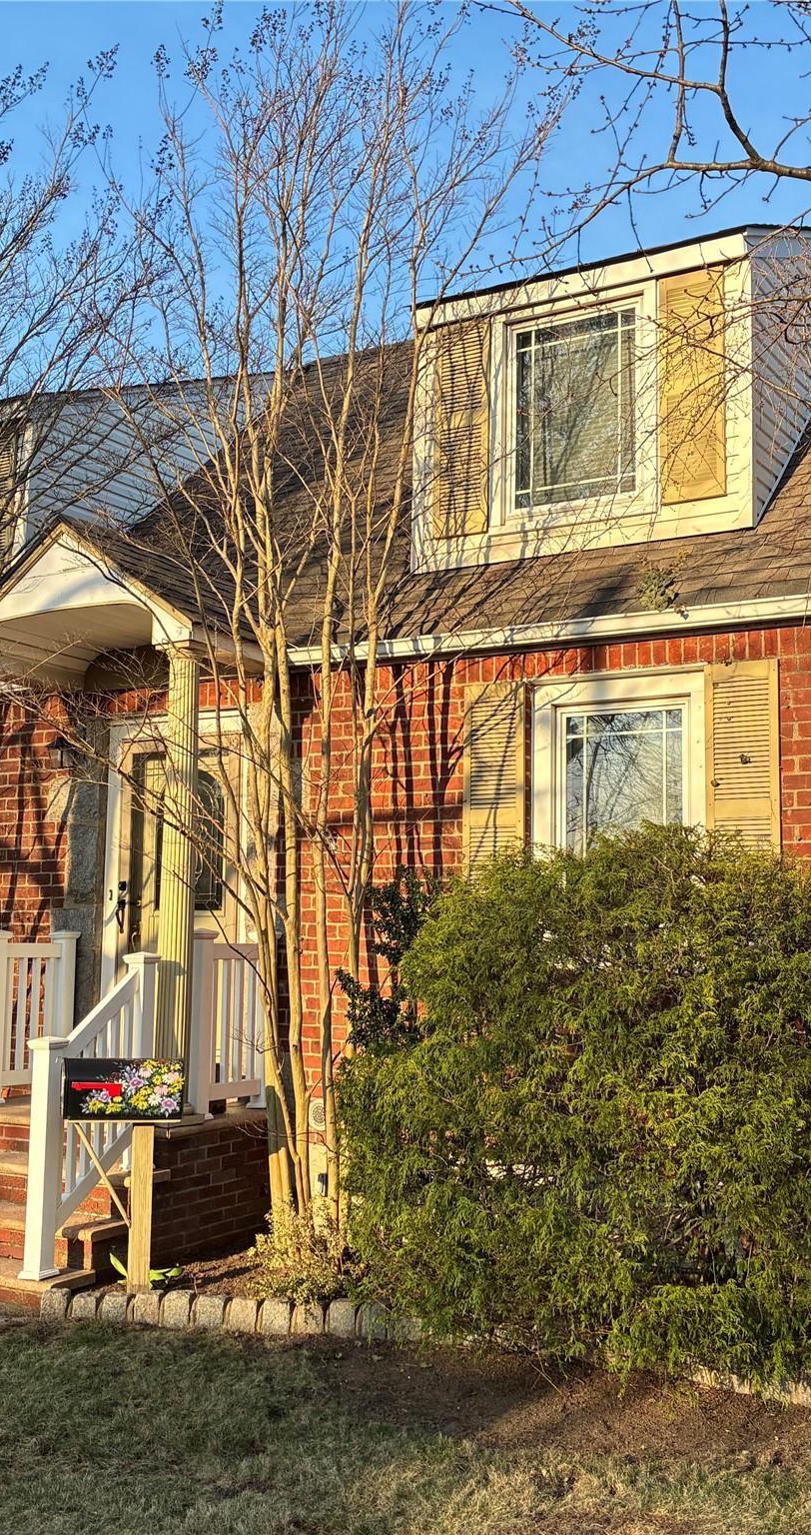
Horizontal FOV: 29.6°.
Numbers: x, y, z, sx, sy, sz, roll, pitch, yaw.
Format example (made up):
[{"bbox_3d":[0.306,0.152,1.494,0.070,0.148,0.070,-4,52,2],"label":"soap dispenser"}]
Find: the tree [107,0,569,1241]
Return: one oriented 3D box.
[{"bbox_3d":[-0.480,-0.928,7.685,2.300,6.580,2.150,1,-7,0],"label":"tree"}]

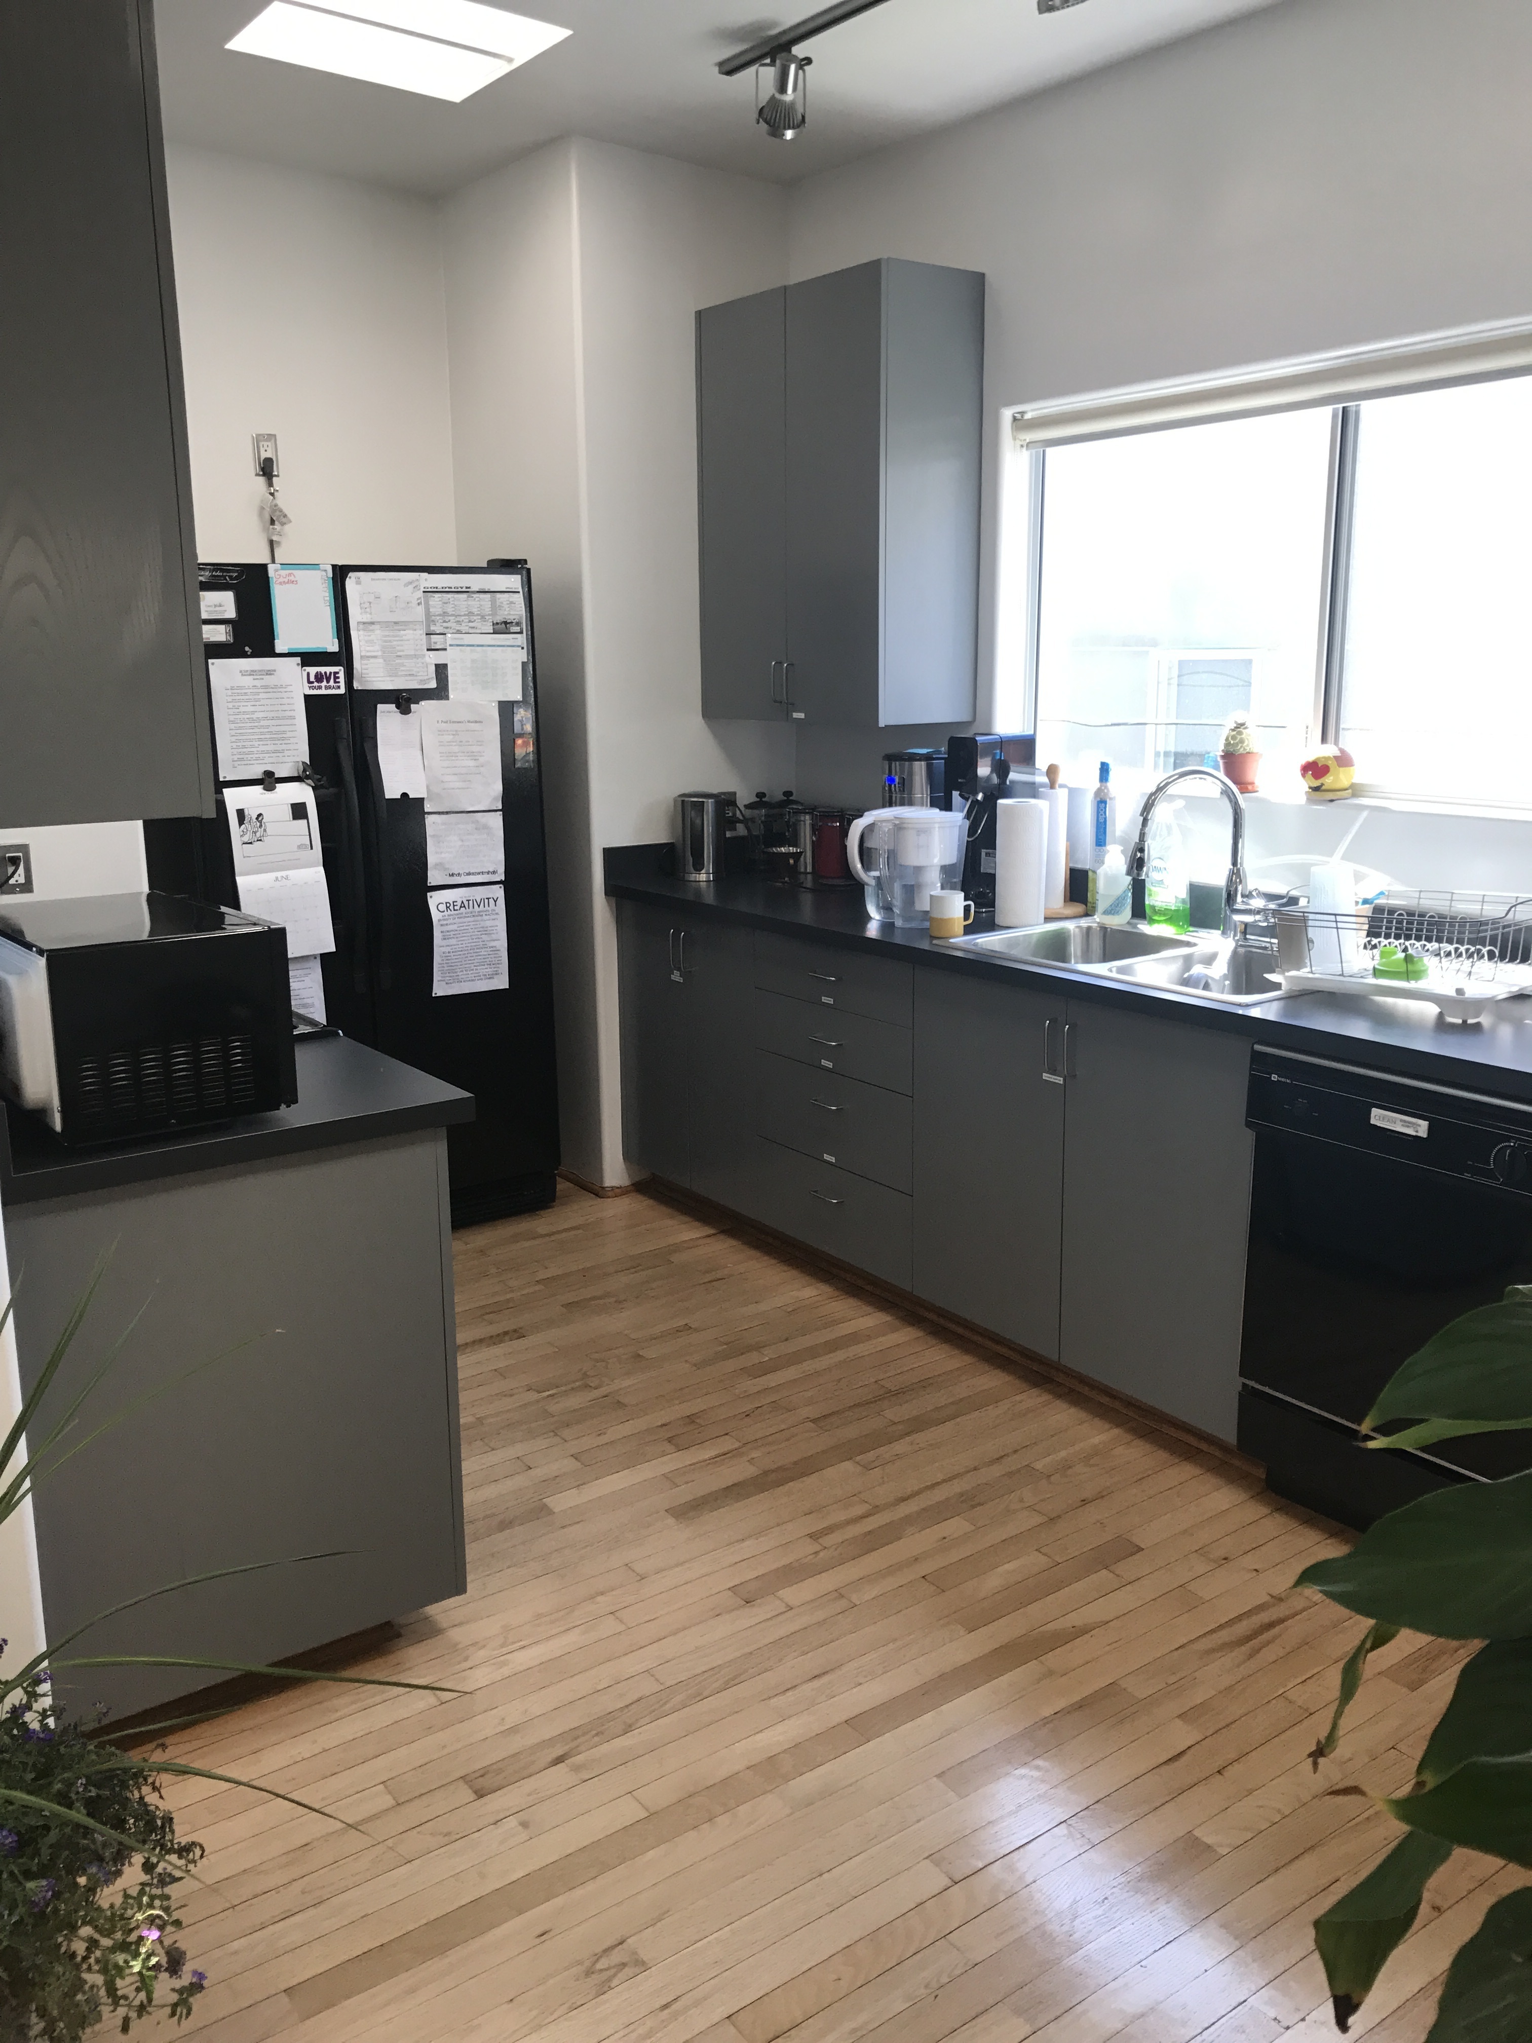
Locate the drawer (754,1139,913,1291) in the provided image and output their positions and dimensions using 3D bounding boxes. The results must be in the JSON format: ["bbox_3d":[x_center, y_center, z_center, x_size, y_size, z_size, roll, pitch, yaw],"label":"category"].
[{"bbox_3d":[0.337,0.428,4.128,0.480,0.232,0.615,-9,15,-34],"label":"drawer"}]

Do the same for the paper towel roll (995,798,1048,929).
[{"bbox_3d":[0.583,-0.362,3.772,0.113,0.280,0.113,0,13,0],"label":"paper towel roll"}]

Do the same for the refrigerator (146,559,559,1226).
[{"bbox_3d":[-1.159,-0.322,4.468,0.915,1.755,0.735,-9,15,-34],"label":"refrigerator"}]

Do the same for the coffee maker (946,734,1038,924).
[{"bbox_3d":[0.551,-0.479,3.997,0.210,0.410,0.118,-9,15,-34],"label":"coffee maker"}]

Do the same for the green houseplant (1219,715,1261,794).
[{"bbox_3d":[1.073,-0.605,3.737,0.088,0.172,0.088,-9,15,-34],"label":"green houseplant"}]

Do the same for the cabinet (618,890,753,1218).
[{"bbox_3d":[0.037,0.041,4.583,0.626,0.778,0.671,-9,15,-34],"label":"cabinet"}]

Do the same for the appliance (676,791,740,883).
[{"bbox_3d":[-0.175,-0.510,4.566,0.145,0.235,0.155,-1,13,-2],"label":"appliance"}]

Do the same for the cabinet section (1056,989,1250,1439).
[{"bbox_3d":[0.969,0.333,3.339,0.590,0.772,0.455,-9,15,-35],"label":"cabinet section"}]

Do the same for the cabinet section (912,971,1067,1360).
[{"bbox_3d":[0.700,0.255,3.704,0.590,0.772,0.465,-9,15,-35],"label":"cabinet section"}]

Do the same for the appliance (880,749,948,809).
[{"bbox_3d":[0.433,-0.486,4.148,0.225,0.360,0.185,-9,15,-34],"label":"appliance"}]

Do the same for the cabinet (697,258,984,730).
[{"bbox_3d":[0.176,-1.331,4.330,0.321,1.068,0.782,-9,15,-34],"label":"cabinet"}]

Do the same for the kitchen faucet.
[{"bbox_3d":[0.899,-0.337,3.389,0.280,0.370,0.110,-5,13,-21],"label":"kitchen faucet"}]

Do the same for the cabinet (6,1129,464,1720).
[{"bbox_3d":[-0.814,0.539,2.409,0.585,0.805,0.455,-9,15,-34],"label":"cabinet"}]

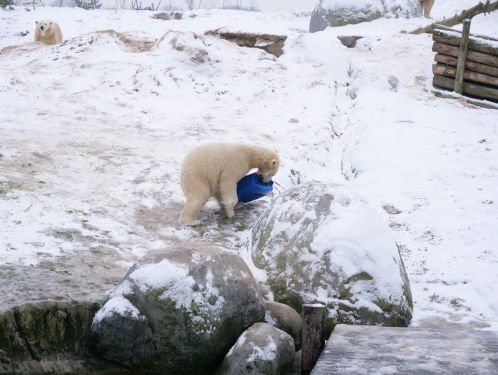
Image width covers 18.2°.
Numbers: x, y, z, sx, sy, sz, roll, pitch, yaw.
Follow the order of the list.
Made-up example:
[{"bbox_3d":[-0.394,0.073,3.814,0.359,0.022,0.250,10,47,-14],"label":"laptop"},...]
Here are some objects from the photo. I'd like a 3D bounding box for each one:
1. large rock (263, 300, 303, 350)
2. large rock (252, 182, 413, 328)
[{"bbox_3d":[0.251,1.064,12.000,0.350,0.370,0.380,0,8,0],"label":"large rock"},{"bbox_3d":[0.691,0.576,12.800,1.310,1.140,1.250,0,8,0],"label":"large rock"}]

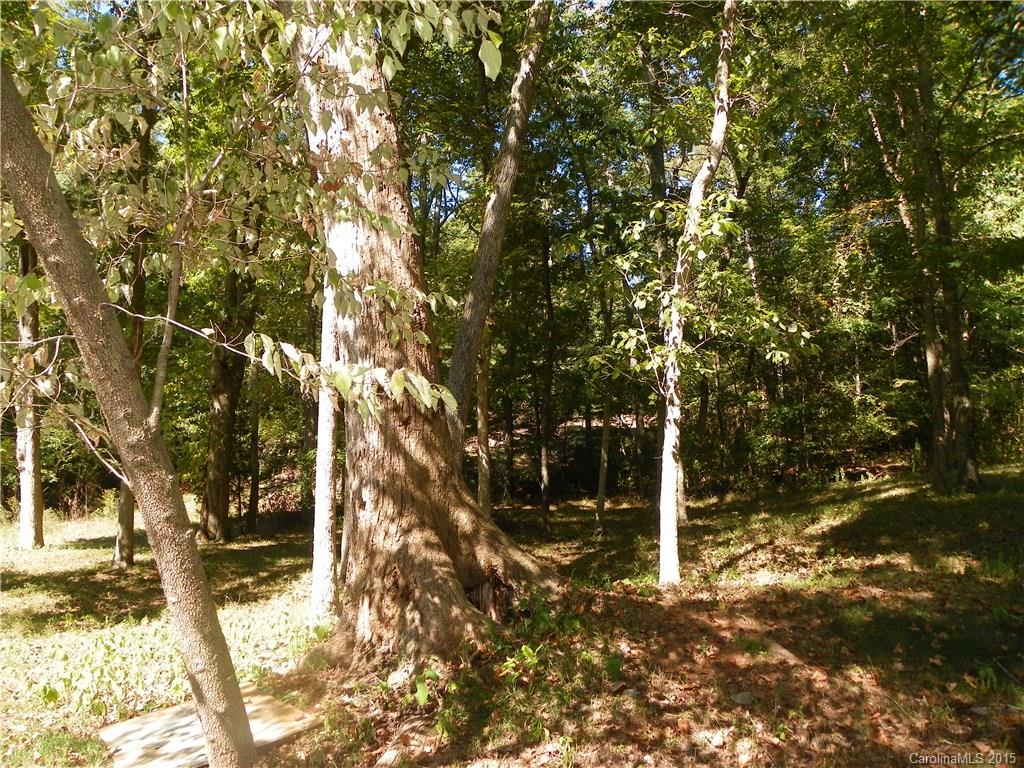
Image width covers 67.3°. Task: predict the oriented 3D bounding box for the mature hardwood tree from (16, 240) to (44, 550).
[{"bbox_3d":[-5.259,0.126,8.400,0.290,3.386,0.270,0,-1,0],"label":"mature hardwood tree"}]

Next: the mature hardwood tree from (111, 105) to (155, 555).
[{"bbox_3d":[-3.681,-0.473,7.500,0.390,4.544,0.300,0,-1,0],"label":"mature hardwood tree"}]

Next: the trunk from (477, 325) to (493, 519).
[{"bbox_3d":[-0.375,0.512,10.500,0.200,2.649,0.200,0,-1,0],"label":"trunk"}]

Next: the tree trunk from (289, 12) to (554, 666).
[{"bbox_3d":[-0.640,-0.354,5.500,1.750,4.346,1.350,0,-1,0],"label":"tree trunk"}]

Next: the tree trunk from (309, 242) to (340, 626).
[{"bbox_3d":[-1.316,0.355,5.400,0.210,2.696,0.200,0,-1,0],"label":"tree trunk"}]

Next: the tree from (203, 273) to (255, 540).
[{"bbox_3d":[-3.318,0.263,9.000,0.570,3.183,0.480,0,-1,0],"label":"tree"}]

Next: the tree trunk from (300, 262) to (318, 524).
[{"bbox_3d":[-2.686,0.126,10.200,0.230,3.475,0.220,0,-1,0],"label":"tree trunk"}]

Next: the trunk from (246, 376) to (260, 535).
[{"bbox_3d":[-3.294,0.873,9.800,0.170,2.039,0.160,0,-1,0],"label":"trunk"}]

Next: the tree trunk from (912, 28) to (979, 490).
[{"bbox_3d":[6.651,-1.910,11.800,0.950,7.088,0.650,0,-1,0],"label":"tree trunk"}]

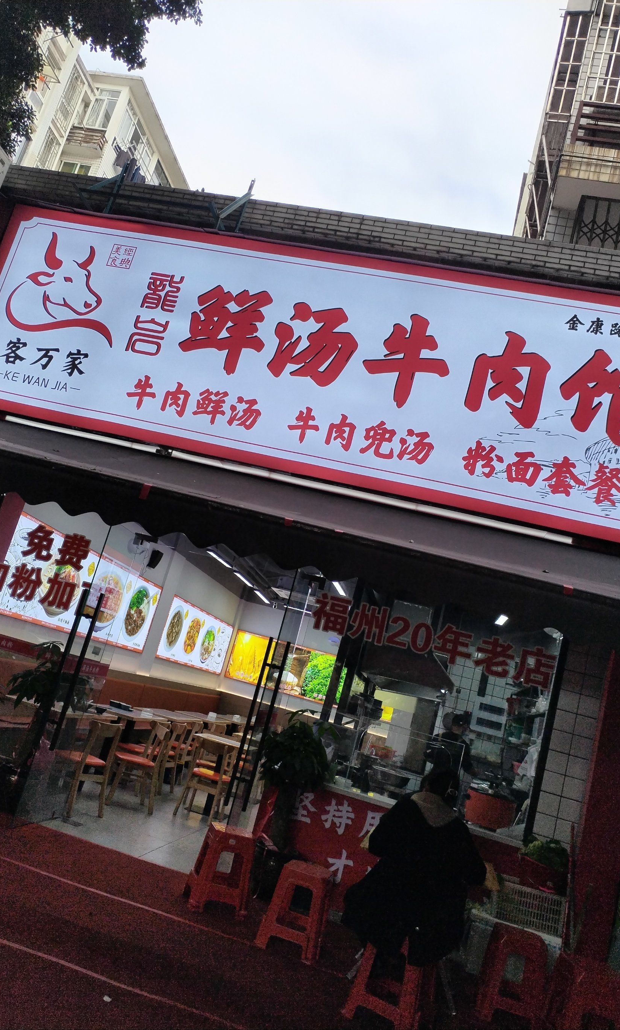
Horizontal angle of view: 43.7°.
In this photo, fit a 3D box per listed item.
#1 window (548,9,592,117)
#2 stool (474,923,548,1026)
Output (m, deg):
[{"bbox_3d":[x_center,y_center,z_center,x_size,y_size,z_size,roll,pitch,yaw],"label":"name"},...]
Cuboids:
[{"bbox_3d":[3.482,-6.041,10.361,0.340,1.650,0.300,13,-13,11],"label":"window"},{"bbox_3d":[1.183,2.735,4.645,0.360,0.465,0.340,16,-13,-4],"label":"stool"}]

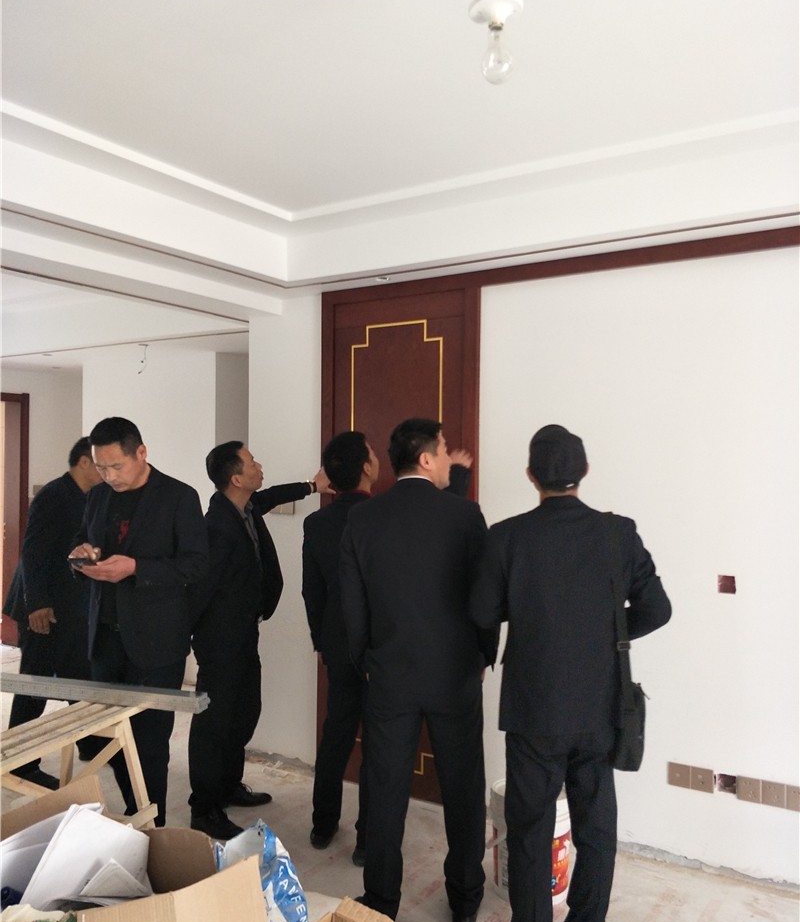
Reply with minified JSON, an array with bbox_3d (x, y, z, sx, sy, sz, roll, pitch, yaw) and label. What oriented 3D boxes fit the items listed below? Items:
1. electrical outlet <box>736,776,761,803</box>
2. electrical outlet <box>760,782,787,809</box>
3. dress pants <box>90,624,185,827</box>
[{"bbox_3d":[1.313,1.239,2.777,0.086,0.086,0.012,0,-1,29],"label":"electrical outlet"},{"bbox_3d":[1.364,1.229,2.699,0.086,0.086,0.012,1,1,32],"label":"electrical outlet"},{"bbox_3d":[-1.050,1.104,3.000,0.360,0.900,0.290,1,1,25],"label":"dress pants"}]

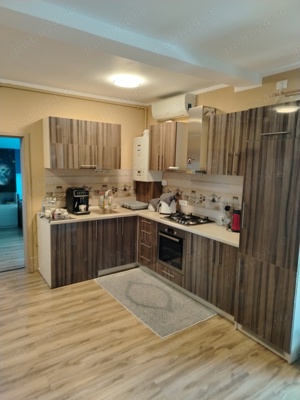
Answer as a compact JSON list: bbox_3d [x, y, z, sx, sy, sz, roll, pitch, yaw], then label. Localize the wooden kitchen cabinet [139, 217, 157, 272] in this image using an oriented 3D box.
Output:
[{"bbox_3d":[0.195,0.627,4.237,0.566,0.731,0.472,-4,9,-35],"label":"wooden kitchen cabinet"}]

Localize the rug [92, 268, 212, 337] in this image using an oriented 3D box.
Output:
[{"bbox_3d":[-0.021,1.194,3.509,0.798,0.012,1.591,-4,9,-35],"label":"rug"}]

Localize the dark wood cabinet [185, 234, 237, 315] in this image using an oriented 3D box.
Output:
[{"bbox_3d":[0.885,0.777,3.253,0.566,0.731,0.774,-4,9,-35],"label":"dark wood cabinet"}]

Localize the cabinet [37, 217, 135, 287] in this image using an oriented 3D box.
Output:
[{"bbox_3d":[-0.914,0.654,4.190,1.315,0.853,0.646,-4,9,-35],"label":"cabinet"}]

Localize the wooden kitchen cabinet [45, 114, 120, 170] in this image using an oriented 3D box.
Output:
[{"bbox_3d":[-0.978,-0.807,4.130,1.079,0.680,0.308,-4,9,-35],"label":"wooden kitchen cabinet"}]

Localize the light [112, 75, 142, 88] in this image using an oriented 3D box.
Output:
[{"bbox_3d":[-0.274,-1.397,3.282,0.343,0.081,0.343,2,8,0],"label":"light"}]

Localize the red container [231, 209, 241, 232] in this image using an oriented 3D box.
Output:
[{"bbox_3d":[1.015,0.230,3.267,0.116,0.263,0.116,-4,9,-35],"label":"red container"}]

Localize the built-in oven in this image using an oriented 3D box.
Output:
[{"bbox_3d":[0.482,0.618,3.786,0.566,0.566,0.587,-4,9,-35],"label":"built-in oven"}]

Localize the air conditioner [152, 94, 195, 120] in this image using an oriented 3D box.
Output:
[{"bbox_3d":[0.331,-1.382,4.189,0.212,0.298,0.773,-4,9,-35],"label":"air conditioner"}]

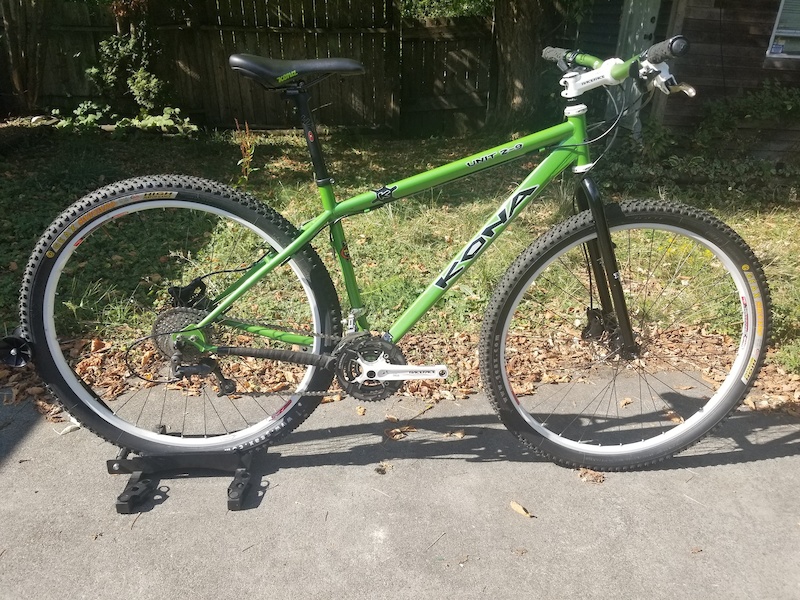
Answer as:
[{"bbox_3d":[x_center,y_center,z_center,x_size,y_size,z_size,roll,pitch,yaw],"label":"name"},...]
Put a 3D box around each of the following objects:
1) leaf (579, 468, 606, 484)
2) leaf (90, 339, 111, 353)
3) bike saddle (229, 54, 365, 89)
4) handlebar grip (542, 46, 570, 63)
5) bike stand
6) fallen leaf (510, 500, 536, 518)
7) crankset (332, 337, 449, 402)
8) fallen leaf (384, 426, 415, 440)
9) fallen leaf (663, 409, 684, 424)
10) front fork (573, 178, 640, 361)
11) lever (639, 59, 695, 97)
[{"bbox_3d":[0.514,0.472,1.603,0.078,0.020,0.048,13,24,27],"label":"leaf"},{"bbox_3d":[-1.097,0.176,2.205,0.072,0.035,0.045,-5,23,-17],"label":"leaf"},{"bbox_3d":[-0.210,-0.474,1.258,0.276,0.074,0.140,2,21,-5],"label":"bike saddle"},{"bbox_3d":[0.397,-0.631,1.542,0.034,0.034,0.128,-1,22,-14],"label":"handlebar grip"},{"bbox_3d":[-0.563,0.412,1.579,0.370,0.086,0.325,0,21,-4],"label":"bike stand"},{"bbox_3d":[0.304,0.518,1.481,0.026,0.012,0.070,-17,28,-39],"label":"fallen leaf"},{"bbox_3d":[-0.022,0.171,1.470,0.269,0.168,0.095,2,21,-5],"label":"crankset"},{"bbox_3d":[0.000,0.393,1.763,0.090,0.020,0.050,-4,22,-15],"label":"fallen leaf"},{"bbox_3d":[0.865,0.368,1.899,0.042,0.018,0.082,-10,24,-28],"label":"fallen leaf"},{"bbox_3d":[0.500,-0.079,1.461,0.075,0.480,0.135,-19,21,5],"label":"front fork"},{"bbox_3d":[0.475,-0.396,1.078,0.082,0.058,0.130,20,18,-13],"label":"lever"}]

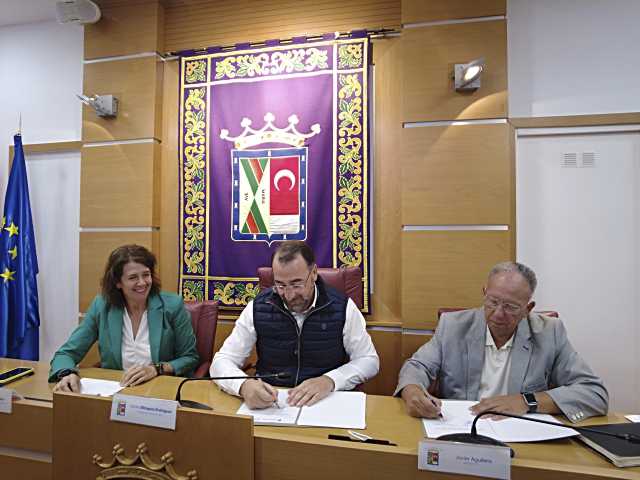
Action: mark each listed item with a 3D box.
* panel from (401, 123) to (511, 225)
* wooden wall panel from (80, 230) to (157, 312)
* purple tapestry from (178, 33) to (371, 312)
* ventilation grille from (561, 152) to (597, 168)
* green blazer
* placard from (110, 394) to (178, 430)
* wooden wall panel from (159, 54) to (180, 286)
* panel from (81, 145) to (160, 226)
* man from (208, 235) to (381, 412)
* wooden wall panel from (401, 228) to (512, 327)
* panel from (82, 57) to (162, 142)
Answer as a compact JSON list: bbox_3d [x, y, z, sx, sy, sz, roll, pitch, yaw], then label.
[{"bbox_3d":[0.886,-0.425,2.461,0.681,0.653,0.050,0,-1,11],"label":"panel"},{"bbox_3d":[-1.594,0.270,2.927,0.665,0.655,0.050,0,-1,11],"label":"wooden wall panel"},{"bbox_3d":[-0.369,-0.479,2.741,1.468,1.984,0.040,0,-1,11],"label":"purple tapestry"},{"bbox_3d":[1.626,-0.498,2.334,0.196,0.100,0.020,0,-1,11],"label":"ventilation grille"},{"bbox_3d":[-0.869,0.488,1.710,0.590,0.470,0.400,0,-1,-9],"label":"green blazer"},{"bbox_3d":[-0.504,0.496,1.088,0.220,0.074,0.055,0,-1,14],"label":"placard"},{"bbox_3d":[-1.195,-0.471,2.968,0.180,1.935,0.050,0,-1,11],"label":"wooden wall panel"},{"bbox_3d":[-1.592,-0.415,2.942,0.665,0.648,0.050,0,-1,11],"label":"panel"},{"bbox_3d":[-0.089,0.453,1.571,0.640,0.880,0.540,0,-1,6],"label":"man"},{"bbox_3d":[0.884,0.274,2.446,0.681,0.653,0.050,0,-1,11],"label":"wooden wall panel"},{"bbox_3d":[-1.590,-1.091,2.956,0.665,0.650,0.050,0,-1,11],"label":"panel"}]

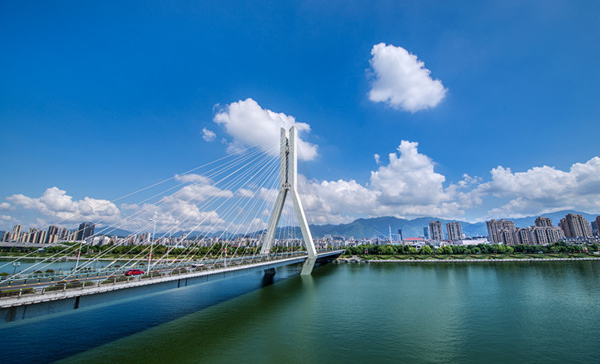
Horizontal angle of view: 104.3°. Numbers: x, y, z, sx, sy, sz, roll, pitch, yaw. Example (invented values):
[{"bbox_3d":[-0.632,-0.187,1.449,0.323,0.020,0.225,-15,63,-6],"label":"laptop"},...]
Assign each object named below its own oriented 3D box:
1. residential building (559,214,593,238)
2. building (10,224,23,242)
[{"bbox_3d":[767.460,136.600,648.510,39.000,88.730,24.000,2,-15,-6],"label":"residential building"},{"bbox_3d":[-1229.520,231.680,1013.330,22.000,88.700,18.000,0,-15,0],"label":"building"}]

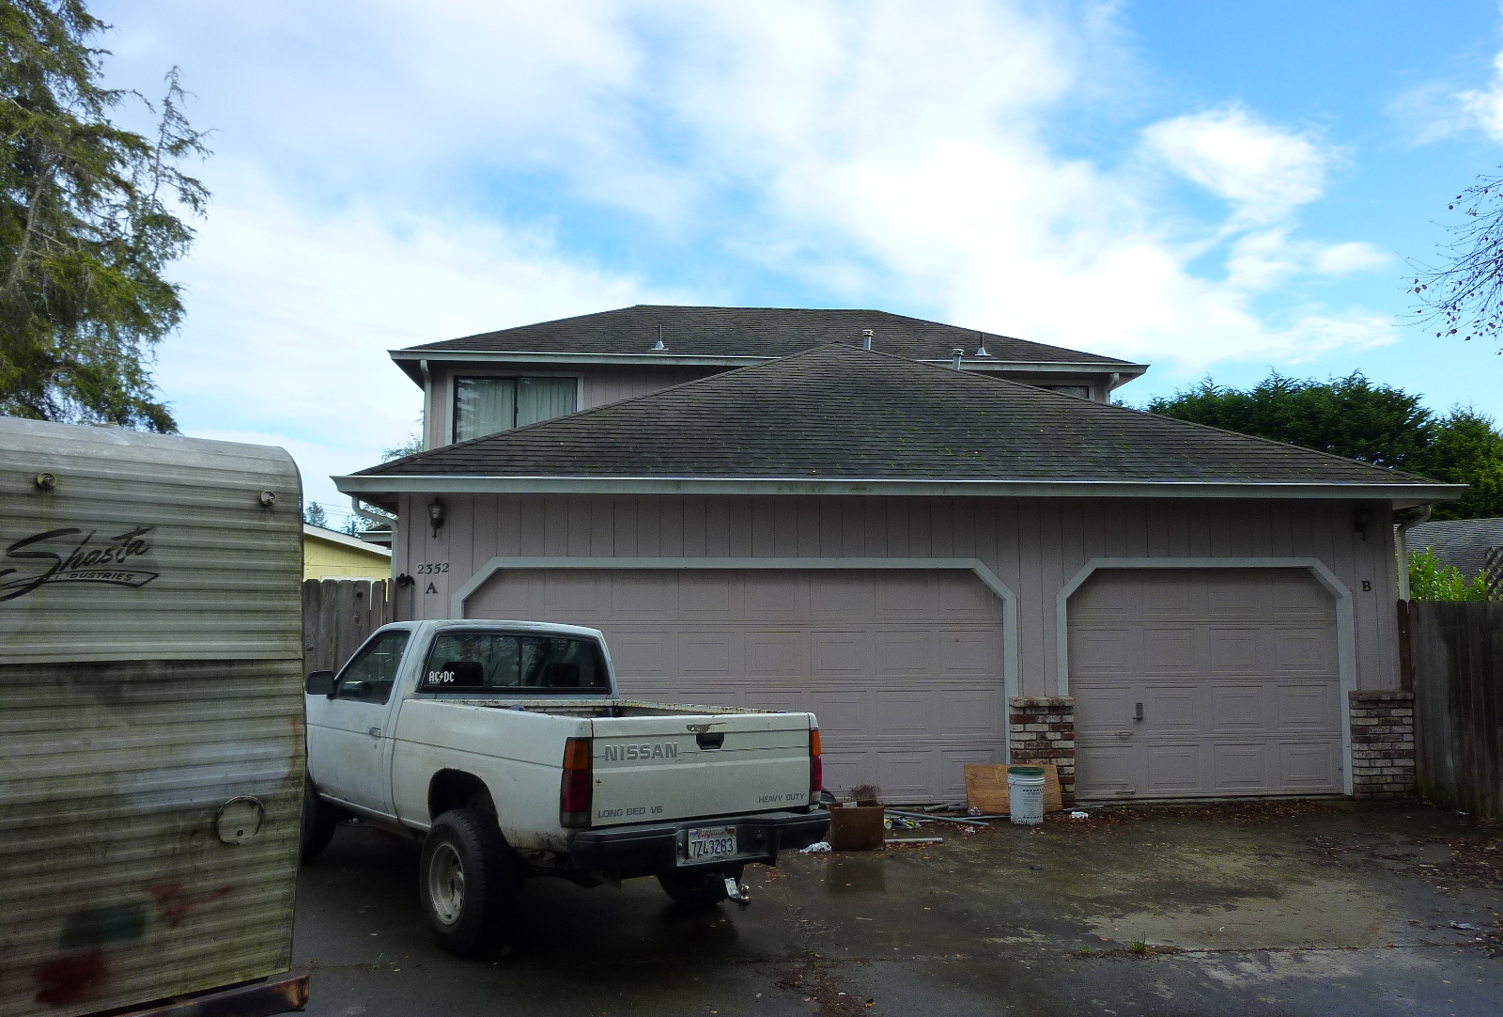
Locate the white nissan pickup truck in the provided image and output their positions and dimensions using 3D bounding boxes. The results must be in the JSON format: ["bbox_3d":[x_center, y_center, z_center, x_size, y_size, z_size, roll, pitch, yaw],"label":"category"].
[{"bbox_3d":[-1.722,1.688,7.459,1.780,1.840,5.000,4,-7,-39],"label":"white nissan pickup truck"}]

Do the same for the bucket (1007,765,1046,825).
[{"bbox_3d":[2.300,2.409,9.099,0.312,0.420,0.312,0,-5,0],"label":"bucket"}]

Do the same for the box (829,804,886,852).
[{"bbox_3d":[0.795,2.449,8.380,0.407,0.310,0.340,0,-6,-5],"label":"box"}]

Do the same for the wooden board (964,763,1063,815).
[{"bbox_3d":[2.245,2.405,9.309,0.819,0.410,0.020,0,-25,-5],"label":"wooden board"}]

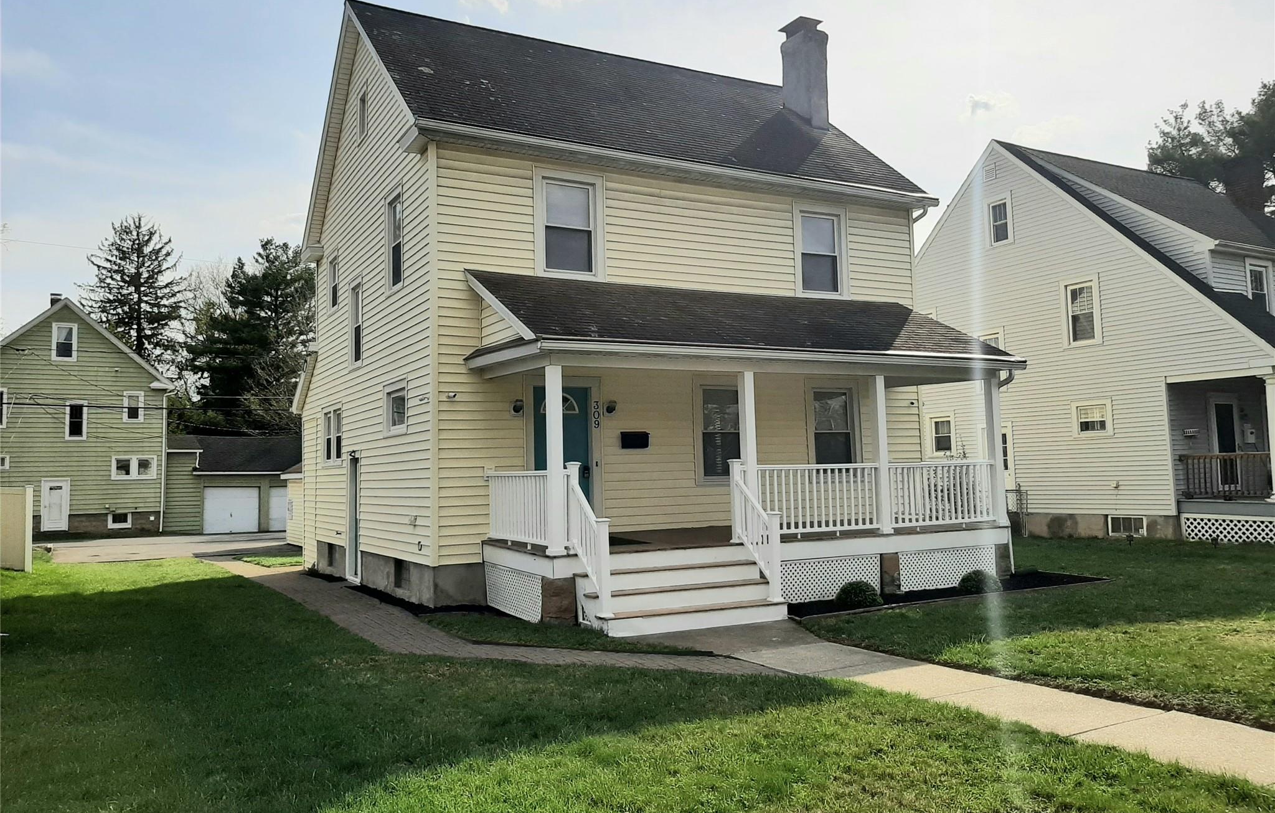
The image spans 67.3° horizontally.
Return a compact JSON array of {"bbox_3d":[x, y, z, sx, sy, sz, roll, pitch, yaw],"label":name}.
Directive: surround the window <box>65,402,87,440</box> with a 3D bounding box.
[{"bbox_3d":[-24.333,0.604,41.500,0.810,1.670,0.120,1,-5,-36],"label":"window"}]

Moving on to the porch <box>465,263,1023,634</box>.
[{"bbox_3d":[1.986,0.338,13.306,8.027,4.532,3.112,0,-5,-29],"label":"porch"}]

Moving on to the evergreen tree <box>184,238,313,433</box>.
[{"bbox_3d":[-21.966,-1.522,55.426,8.000,16.633,8.000,0,-5,-29],"label":"evergreen tree"}]

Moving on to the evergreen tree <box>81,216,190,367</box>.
[{"bbox_3d":[-32.161,-2.448,61.306,7.000,20.119,7.000,0,-5,-29],"label":"evergreen tree"}]

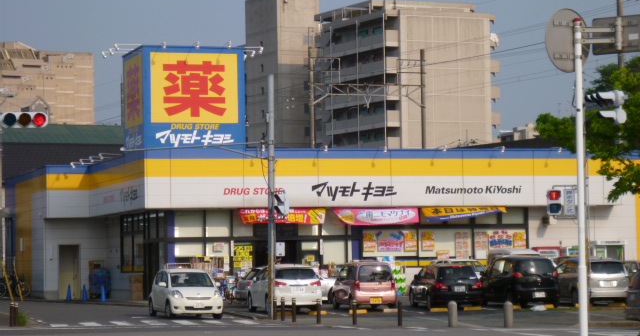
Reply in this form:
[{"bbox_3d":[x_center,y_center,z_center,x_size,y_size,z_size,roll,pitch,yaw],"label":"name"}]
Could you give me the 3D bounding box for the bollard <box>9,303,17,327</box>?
[{"bbox_3d":[-8.779,4.186,59.139,0.118,0.680,0.118,0,-3,-16],"label":"bollard"}]

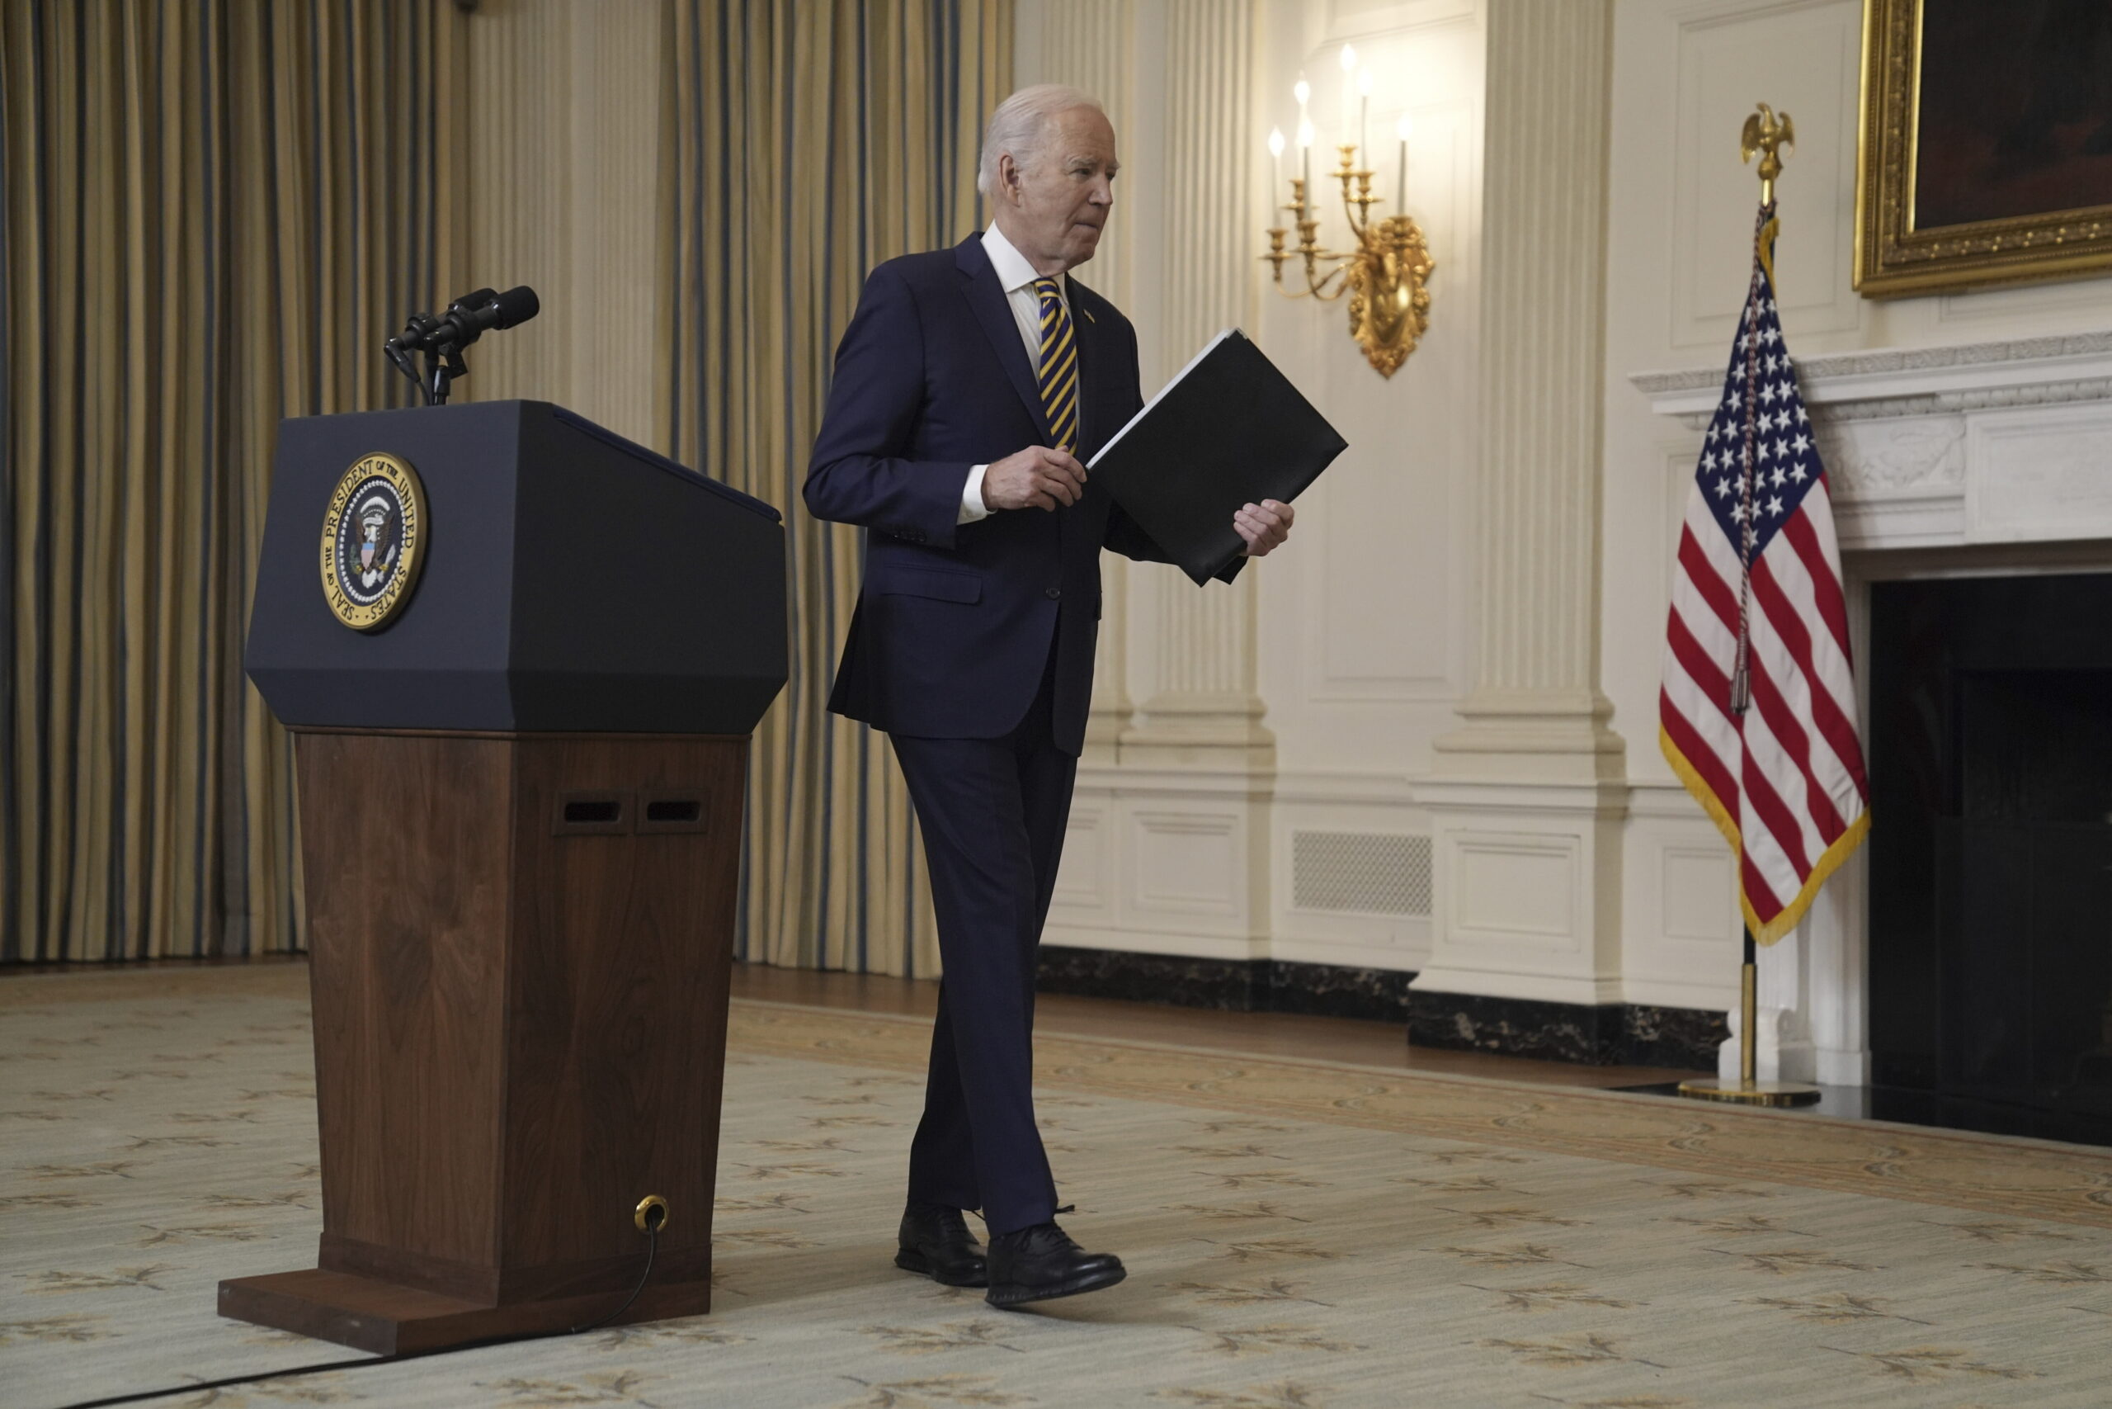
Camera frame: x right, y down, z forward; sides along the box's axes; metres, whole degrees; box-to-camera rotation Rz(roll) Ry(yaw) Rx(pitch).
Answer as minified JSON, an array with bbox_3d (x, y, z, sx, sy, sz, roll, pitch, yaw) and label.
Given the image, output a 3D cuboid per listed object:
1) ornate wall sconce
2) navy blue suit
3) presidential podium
[{"bbox_3d":[0.889,-1.493,10.713,0.440,0.980,0.570,1,-1,-42],"label":"ornate wall sconce"},{"bbox_3d":[-0.063,0.042,5.242,0.550,1.470,0.520,2,-1,-43],"label":"navy blue suit"},{"bbox_3d":[-0.825,0.228,5.161,0.556,1.295,0.670,2,-1,-43],"label":"presidential podium"}]

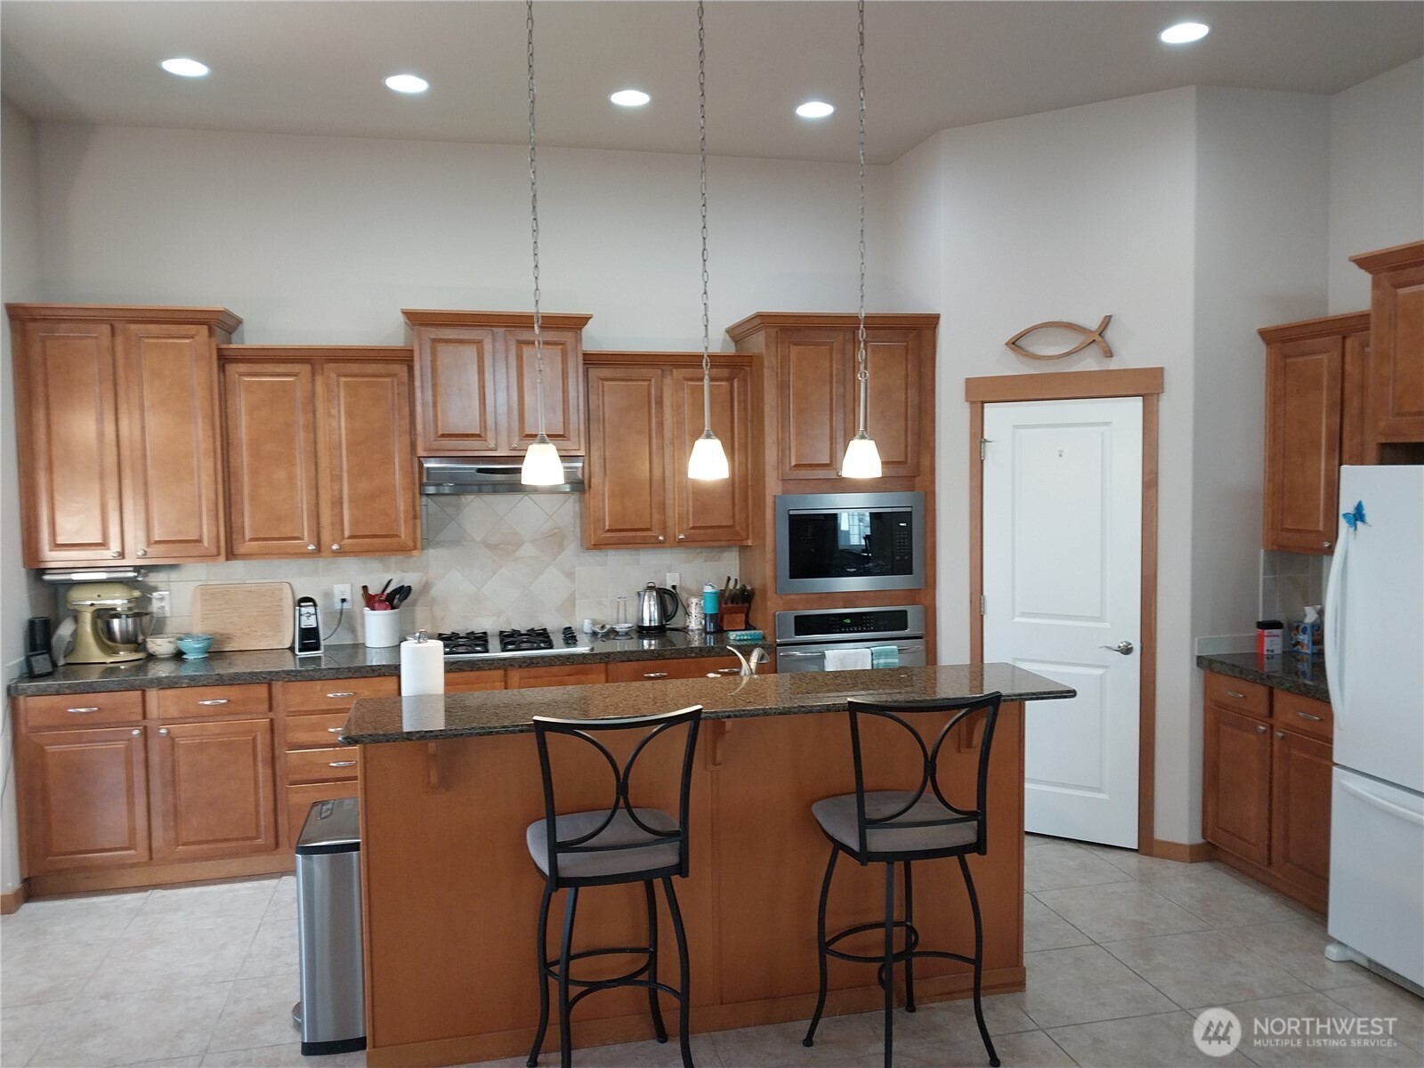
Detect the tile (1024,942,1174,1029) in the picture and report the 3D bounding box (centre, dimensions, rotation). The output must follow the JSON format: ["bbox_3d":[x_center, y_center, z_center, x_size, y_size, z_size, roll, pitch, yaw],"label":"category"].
[{"bbox_3d":[1.219,1.522,3.613,0.498,0.010,0.498,-1,3,-13],"label":"tile"}]

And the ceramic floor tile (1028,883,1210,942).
[{"bbox_3d":[1.600,1.489,4.227,0.501,0.010,0.501,-2,3,-13],"label":"ceramic floor tile"}]

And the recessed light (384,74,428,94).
[{"bbox_3d":[-1.255,-1.852,4.401,0.180,0.020,0.180,-2,3,-13],"label":"recessed light"}]

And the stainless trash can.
[{"bbox_3d":[-1.216,1.233,3.406,0.253,0.650,0.413,-2,3,-13],"label":"stainless trash can"}]

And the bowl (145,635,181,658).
[{"bbox_3d":[-2.517,0.522,4.949,0.163,0.088,0.163,-1,3,-13],"label":"bowl"}]

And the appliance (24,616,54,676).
[{"bbox_3d":[-2.839,0.477,4.505,0.095,0.236,0.110,-4,5,-42],"label":"appliance"}]

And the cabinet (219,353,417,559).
[{"bbox_3d":[-1.788,-0.370,4.962,0.828,0.942,0.345,-2,3,-13],"label":"cabinet"}]

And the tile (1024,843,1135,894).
[{"bbox_3d":[1.476,1.457,4.694,0.500,0.010,0.500,-2,3,-13],"label":"tile"}]

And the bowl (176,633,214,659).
[{"bbox_3d":[-2.358,0.512,4.886,0.155,0.100,0.155,-2,3,-13],"label":"bowl"}]

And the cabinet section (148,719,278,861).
[{"bbox_3d":[-2.139,1.062,4.763,0.465,0.567,0.520,-2,3,-11],"label":"cabinet section"}]

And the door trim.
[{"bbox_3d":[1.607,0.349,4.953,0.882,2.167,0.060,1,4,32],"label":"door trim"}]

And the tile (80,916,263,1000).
[{"bbox_3d":[-1.955,1.556,3.918,0.501,0.010,0.501,-2,3,-13],"label":"tile"}]

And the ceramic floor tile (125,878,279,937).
[{"bbox_3d":[-2.066,1.524,4.385,0.500,0.010,0.495,-2,3,-13],"label":"ceramic floor tile"}]

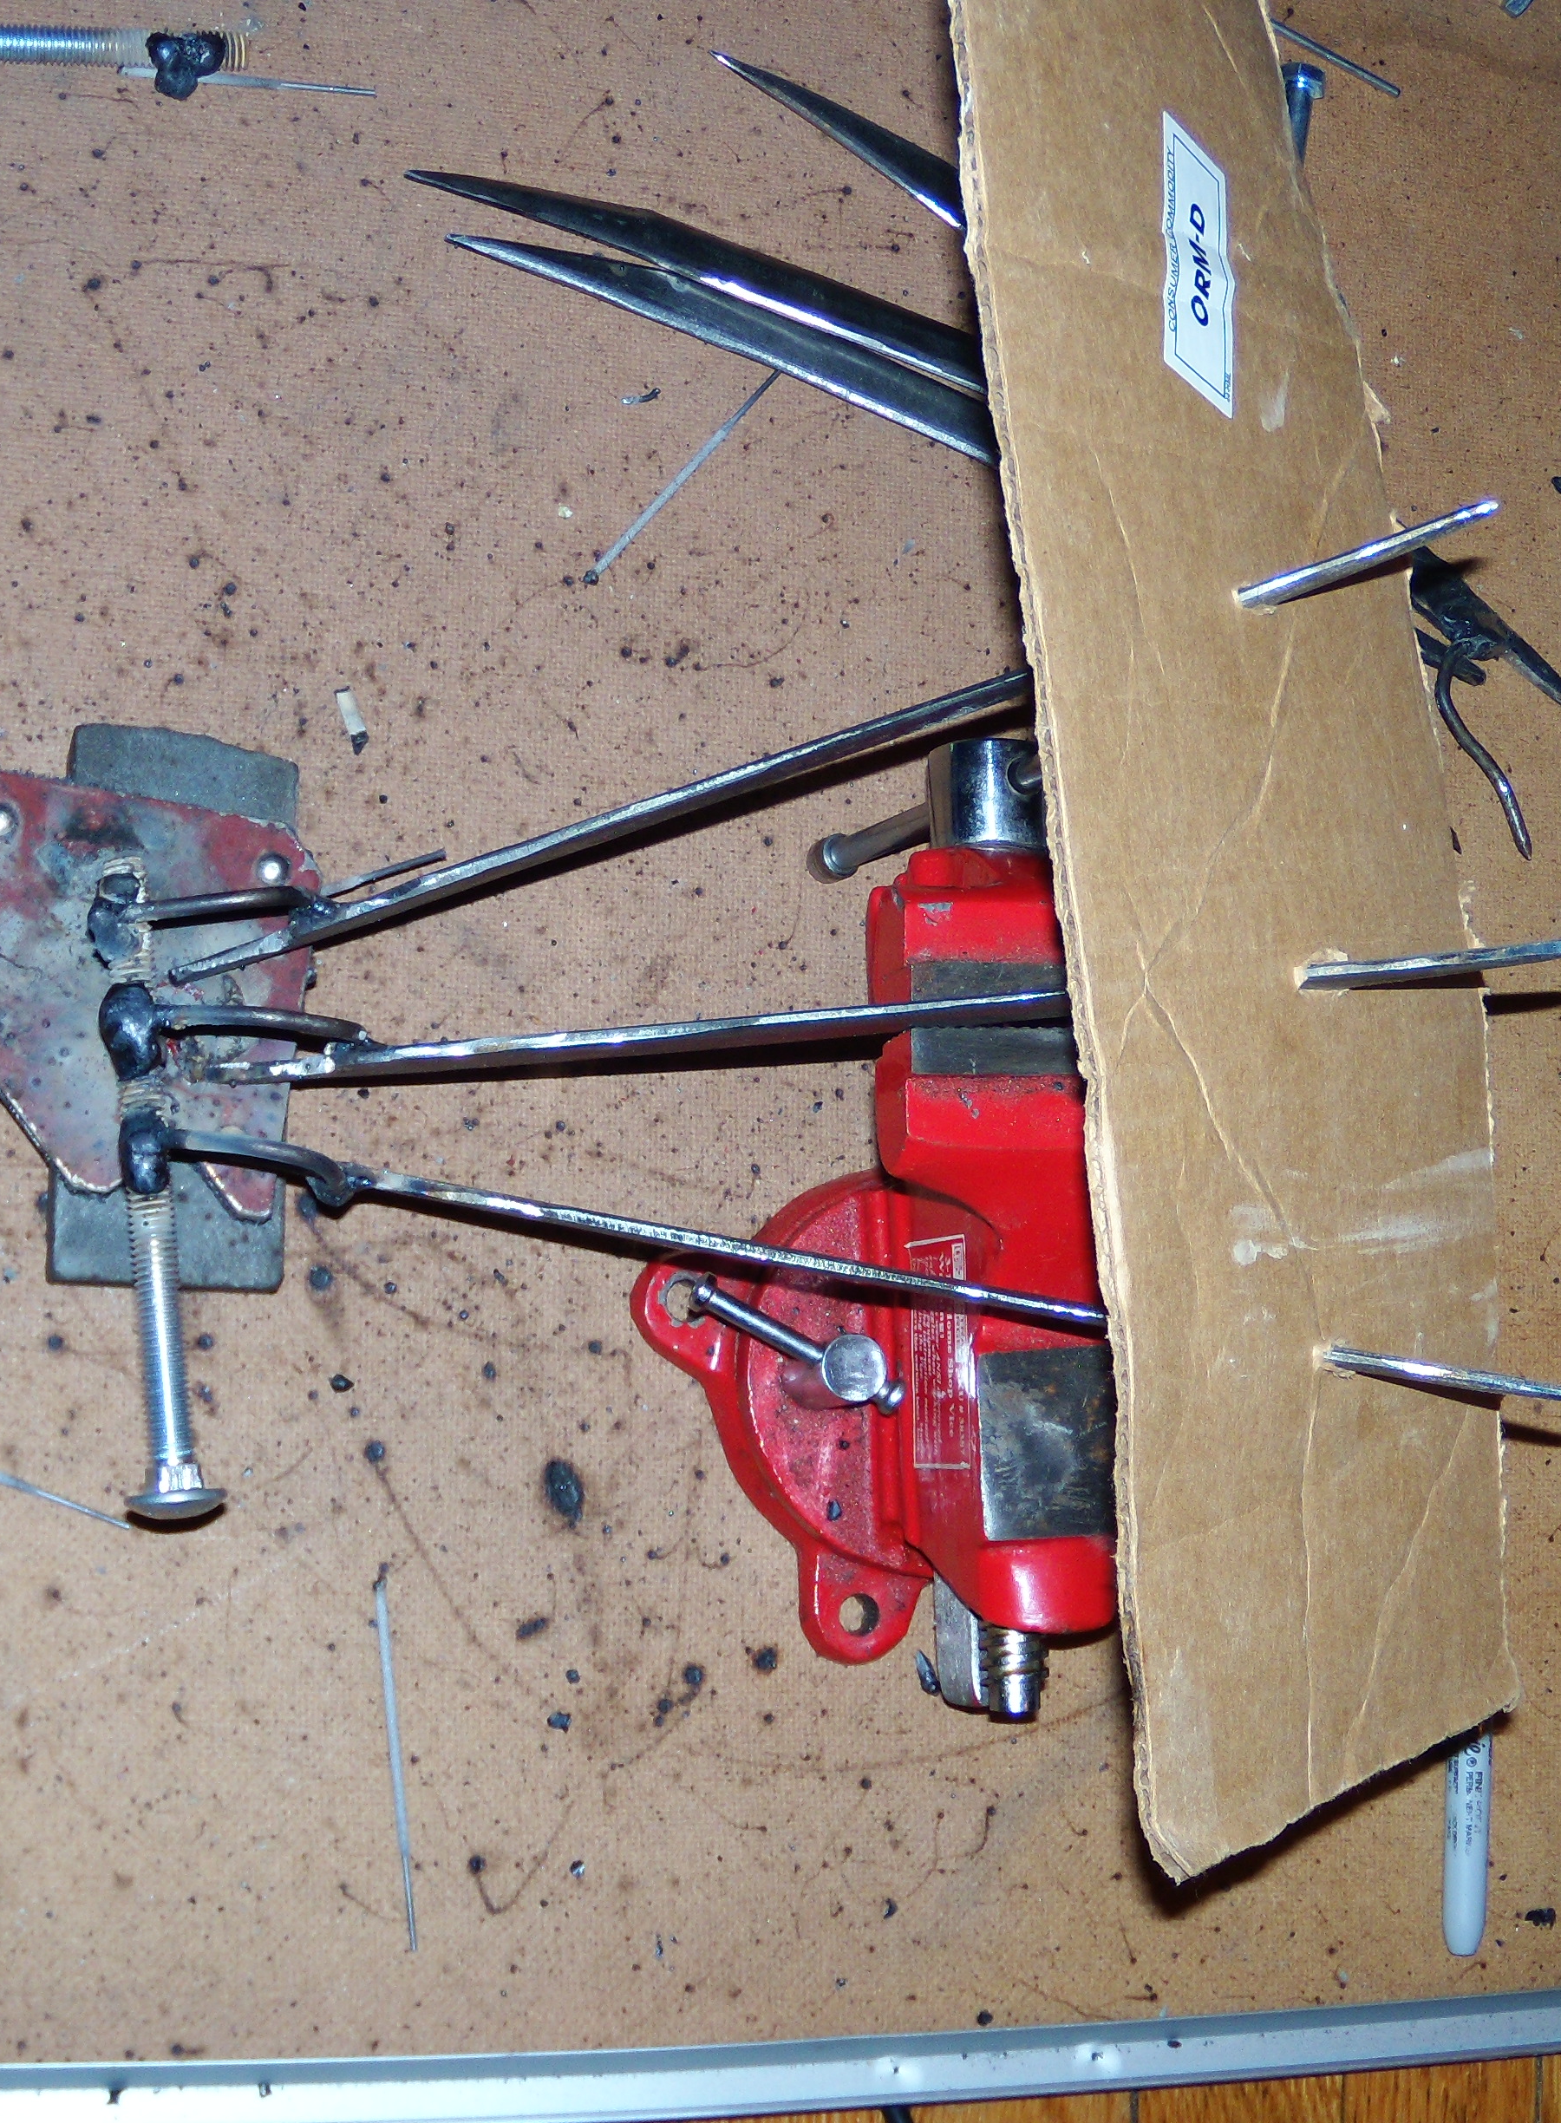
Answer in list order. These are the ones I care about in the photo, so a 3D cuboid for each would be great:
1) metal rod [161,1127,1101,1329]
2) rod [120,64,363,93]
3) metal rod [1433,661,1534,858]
[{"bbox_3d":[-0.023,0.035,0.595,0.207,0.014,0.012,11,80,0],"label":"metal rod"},{"bbox_3d":[-0.122,-0.223,0.670,0.058,0.002,0.002,-2,84,-19],"label":"rod"},{"bbox_3d":[0.178,-0.077,0.742,0.015,0.010,0.053,-20,90,-18],"label":"metal rod"}]

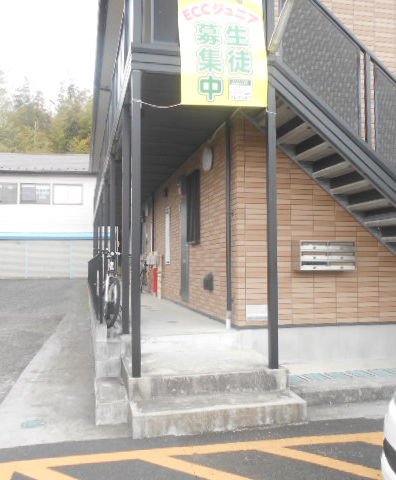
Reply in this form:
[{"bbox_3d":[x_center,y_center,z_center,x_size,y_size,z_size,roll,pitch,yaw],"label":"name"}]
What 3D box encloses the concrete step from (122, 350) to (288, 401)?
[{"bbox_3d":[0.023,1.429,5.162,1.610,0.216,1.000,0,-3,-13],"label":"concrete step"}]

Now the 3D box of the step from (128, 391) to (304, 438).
[{"bbox_3d":[0.185,1.601,4.460,1.610,0.182,0.425,0,-3,-13],"label":"step"}]

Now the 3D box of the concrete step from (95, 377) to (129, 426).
[{"bbox_3d":[-0.889,1.612,4.855,0.295,0.205,0.930,0,-3,-13],"label":"concrete step"}]

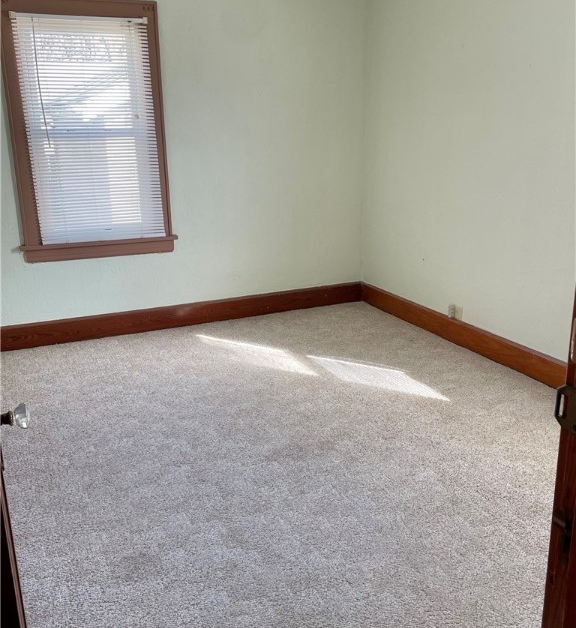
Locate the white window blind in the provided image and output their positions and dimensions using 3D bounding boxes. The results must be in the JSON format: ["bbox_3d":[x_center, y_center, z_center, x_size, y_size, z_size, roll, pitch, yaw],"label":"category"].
[{"bbox_3d":[-1.179,-1.100,3.532,0.764,1.316,0.040,-8,18,-23],"label":"white window blind"}]

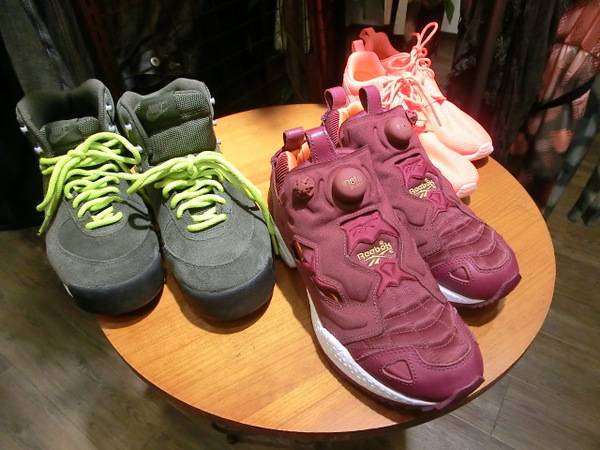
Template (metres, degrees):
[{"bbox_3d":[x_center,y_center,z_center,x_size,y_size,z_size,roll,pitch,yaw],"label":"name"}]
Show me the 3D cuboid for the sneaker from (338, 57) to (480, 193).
[{"bbox_3d":[0.150,-0.156,0.598,0.095,0.120,0.284,-18,45,-17],"label":"sneaker"}]

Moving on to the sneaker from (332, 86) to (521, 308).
[{"bbox_3d":[0.118,-0.051,0.462,0.105,0.150,0.288,-25,48,-23],"label":"sneaker"}]

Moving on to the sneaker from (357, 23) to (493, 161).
[{"bbox_3d":[0.186,-0.209,0.654,0.095,0.122,0.284,-21,46,-20],"label":"sneaker"}]

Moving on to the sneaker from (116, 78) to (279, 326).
[{"bbox_3d":[-0.119,-0.048,0.464,0.112,0.150,0.290,-19,45,-18],"label":"sneaker"}]

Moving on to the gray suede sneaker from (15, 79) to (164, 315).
[{"bbox_3d":[-0.236,-0.048,0.468,0.112,0.150,0.290,-17,45,-17],"label":"gray suede sneaker"}]

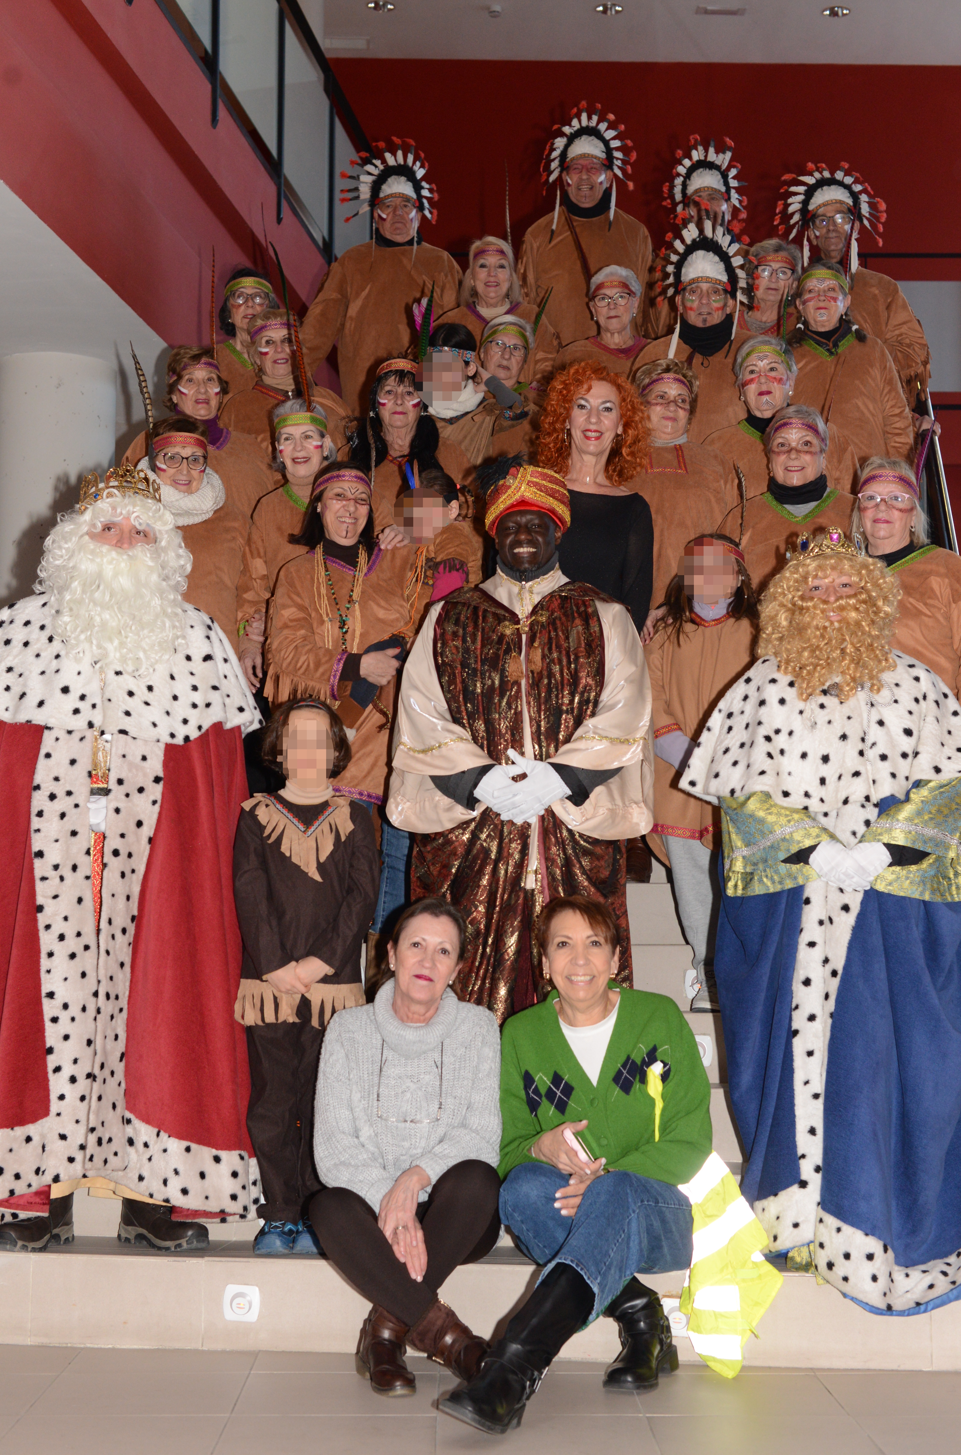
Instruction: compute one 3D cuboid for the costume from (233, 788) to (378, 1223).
[{"bbox_3d":[-0.402,0.635,4.659,0.345,0.997,0.230,0,-6,1],"label":"costume"}]

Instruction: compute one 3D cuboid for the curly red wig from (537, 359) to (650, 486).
[{"bbox_3d":[0.332,-0.888,5.916,0.320,0.360,0.270,0,-6,3],"label":"curly red wig"}]

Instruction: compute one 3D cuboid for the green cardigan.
[{"bbox_3d":[0.271,0.795,4.379,0.470,0.470,0.380,0,-6,6],"label":"green cardigan"}]

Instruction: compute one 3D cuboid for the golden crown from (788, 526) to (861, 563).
[{"bbox_3d":[0.796,-0.421,4.660,0.178,0.080,0.165,-3,-6,0],"label":"golden crown"}]

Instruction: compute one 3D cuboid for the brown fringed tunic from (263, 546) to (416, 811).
[{"bbox_3d":[-0.367,-0.142,5.323,0.430,0.706,0.300,1,-6,-12],"label":"brown fringed tunic"}]

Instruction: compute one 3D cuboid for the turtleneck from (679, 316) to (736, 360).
[{"bbox_3d":[0.759,-1.300,6.790,0.190,0.150,0.170,0,-6,6],"label":"turtleneck"}]

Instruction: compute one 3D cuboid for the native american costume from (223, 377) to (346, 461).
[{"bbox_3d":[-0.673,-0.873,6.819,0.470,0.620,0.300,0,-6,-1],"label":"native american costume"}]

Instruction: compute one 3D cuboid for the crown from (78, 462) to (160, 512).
[{"bbox_3d":[-0.861,-0.570,4.832,0.195,0.110,0.195,1,-6,-5],"label":"crown"}]

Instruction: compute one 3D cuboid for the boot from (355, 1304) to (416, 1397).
[{"bbox_3d":[-0.204,1.267,4.192,0.105,0.185,0.260,2,-7,-16],"label":"boot"}]

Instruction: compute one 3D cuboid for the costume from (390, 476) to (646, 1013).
[{"bbox_3d":[0.096,0.151,4.810,0.620,1.589,0.440,0,-6,3],"label":"costume"}]

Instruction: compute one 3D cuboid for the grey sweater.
[{"bbox_3d":[-0.163,0.819,4.451,0.410,0.530,0.400,0,-6,-1],"label":"grey sweater"}]

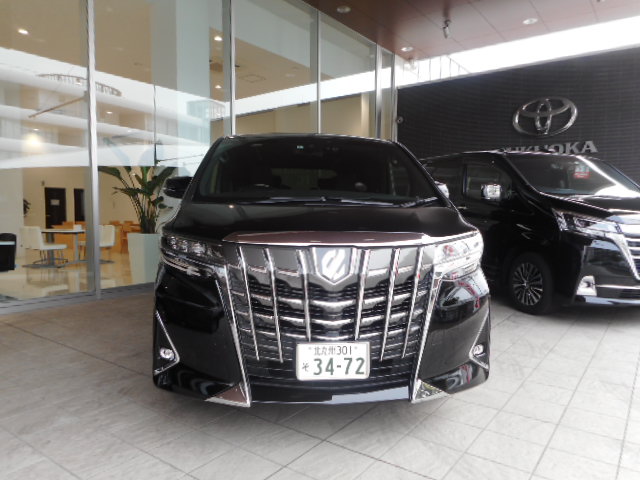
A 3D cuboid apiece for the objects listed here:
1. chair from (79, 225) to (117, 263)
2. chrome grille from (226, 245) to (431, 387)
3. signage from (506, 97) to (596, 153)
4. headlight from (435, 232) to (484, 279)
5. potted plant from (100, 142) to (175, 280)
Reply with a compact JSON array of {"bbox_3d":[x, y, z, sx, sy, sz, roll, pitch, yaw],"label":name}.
[{"bbox_3d":[-5.055,0.084,10.500,0.570,0.840,0.470,1,4,23],"label":"chair"},{"bbox_3d":[0.053,0.336,2.197,1.040,0.651,0.200,0,3,-5],"label":"chrome grille"},{"bbox_3d":[5.239,-2.635,10.736,2.120,1.390,0.100,3,4,37],"label":"signage"},{"bbox_3d":[0.739,0.082,2.505,0.360,0.240,0.380,0,3,-5],"label":"headlight"},{"bbox_3d":[-2.788,-0.401,7.200,1.100,2.200,1.150,3,4,37],"label":"potted plant"}]

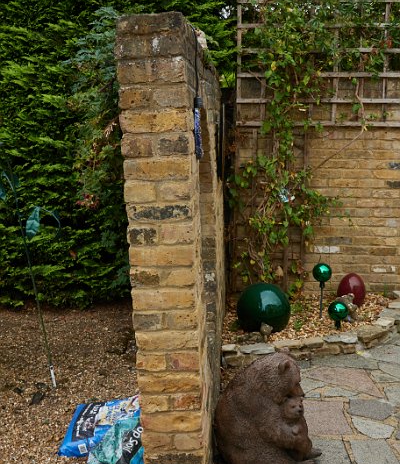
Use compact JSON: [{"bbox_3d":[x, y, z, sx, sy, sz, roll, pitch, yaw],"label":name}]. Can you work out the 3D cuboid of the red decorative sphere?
[{"bbox_3d":[1.133,0.439,4.850,0.212,0.260,0.212,0,11,0],"label":"red decorative sphere"}]

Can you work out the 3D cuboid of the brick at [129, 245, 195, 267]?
[{"bbox_3d":[-0.124,0.070,2.227,0.215,0.067,0.105,-2,11,4],"label":"brick"}]

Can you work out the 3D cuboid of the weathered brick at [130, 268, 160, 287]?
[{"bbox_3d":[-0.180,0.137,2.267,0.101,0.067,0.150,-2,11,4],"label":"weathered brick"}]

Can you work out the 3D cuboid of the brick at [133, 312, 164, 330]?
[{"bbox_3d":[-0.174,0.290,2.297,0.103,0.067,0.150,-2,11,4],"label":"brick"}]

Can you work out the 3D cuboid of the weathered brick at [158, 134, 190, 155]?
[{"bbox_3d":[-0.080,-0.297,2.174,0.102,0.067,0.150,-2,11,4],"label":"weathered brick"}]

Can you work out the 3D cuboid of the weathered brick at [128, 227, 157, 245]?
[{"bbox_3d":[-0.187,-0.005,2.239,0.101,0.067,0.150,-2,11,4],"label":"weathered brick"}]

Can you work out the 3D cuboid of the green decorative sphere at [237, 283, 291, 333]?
[{"bbox_3d":[0.425,0.512,4.330,0.352,0.352,0.352,0,11,0],"label":"green decorative sphere"}]

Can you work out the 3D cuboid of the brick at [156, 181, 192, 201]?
[{"bbox_3d":[-0.080,-0.153,2.207,0.112,0.067,0.180,-2,12,2],"label":"brick"}]

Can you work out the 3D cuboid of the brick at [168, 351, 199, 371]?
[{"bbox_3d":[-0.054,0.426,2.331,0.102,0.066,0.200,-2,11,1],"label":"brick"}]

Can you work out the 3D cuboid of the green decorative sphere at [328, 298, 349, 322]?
[{"bbox_3d":[0.936,0.536,4.390,0.136,0.140,0.136,-1,12,0],"label":"green decorative sphere"}]

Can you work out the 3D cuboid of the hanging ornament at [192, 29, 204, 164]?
[{"bbox_3d":[-0.006,-0.478,2.250,0.035,0.455,0.035,0,11,0],"label":"hanging ornament"}]

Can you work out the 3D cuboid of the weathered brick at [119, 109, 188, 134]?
[{"bbox_3d":[-0.144,-0.366,2.141,0.215,0.067,0.105,-2,11,4],"label":"weathered brick"}]

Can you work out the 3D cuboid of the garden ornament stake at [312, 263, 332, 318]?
[{"bbox_3d":[0.858,0.418,4.560,0.132,0.400,0.132,0,11,0],"label":"garden ornament stake"}]

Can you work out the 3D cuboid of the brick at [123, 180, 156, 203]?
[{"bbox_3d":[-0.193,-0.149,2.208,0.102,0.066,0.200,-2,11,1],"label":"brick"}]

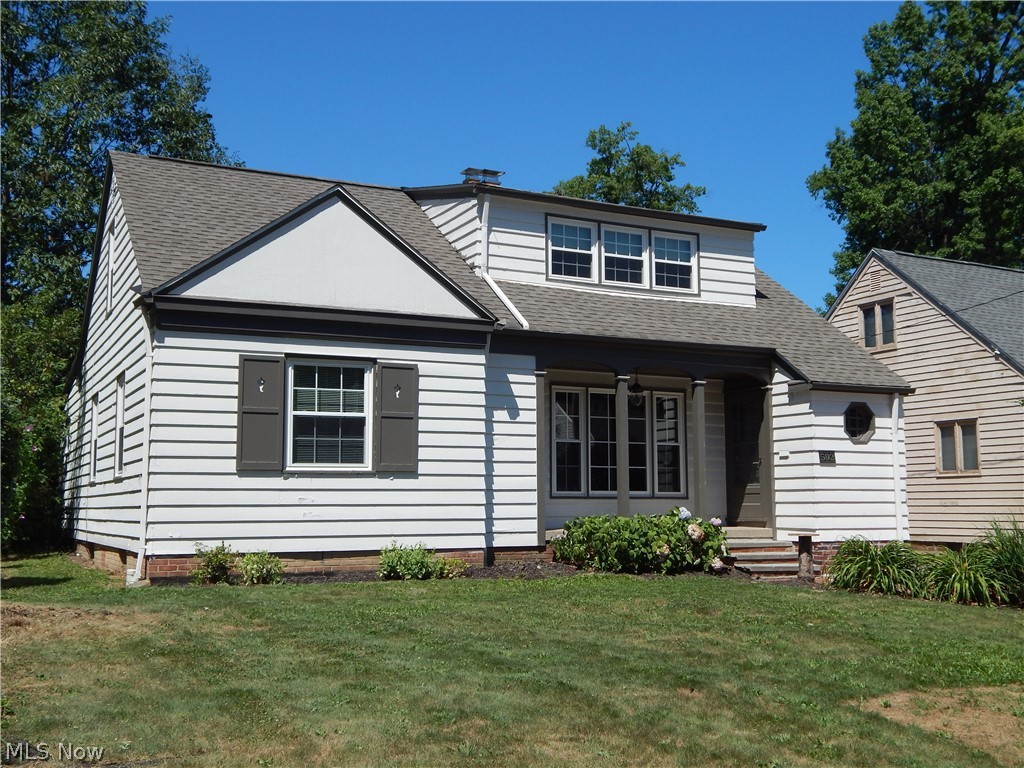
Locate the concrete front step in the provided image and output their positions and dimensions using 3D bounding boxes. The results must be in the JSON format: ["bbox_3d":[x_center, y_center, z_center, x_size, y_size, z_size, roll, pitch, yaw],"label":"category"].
[{"bbox_3d":[3.677,2.549,16.326,1.310,0.490,0.900,3,-7,-26],"label":"concrete front step"}]

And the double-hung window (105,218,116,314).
[{"bbox_3d":[-6.081,-1.749,17.015,0.080,1.360,0.666,3,-7,-26],"label":"double-hung window"}]

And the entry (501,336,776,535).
[{"bbox_3d":[1.925,0.831,16.890,4.130,2.740,1.250,3,-7,-26],"label":"entry"}]

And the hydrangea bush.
[{"bbox_3d":[1.775,2.131,15.287,2.650,0.890,1.050,3,-7,-26],"label":"hydrangea bush"}]

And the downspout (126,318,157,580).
[{"bbox_3d":[-4.238,0.730,12.878,0.210,3.060,0.280,3,-7,-26],"label":"downspout"}]

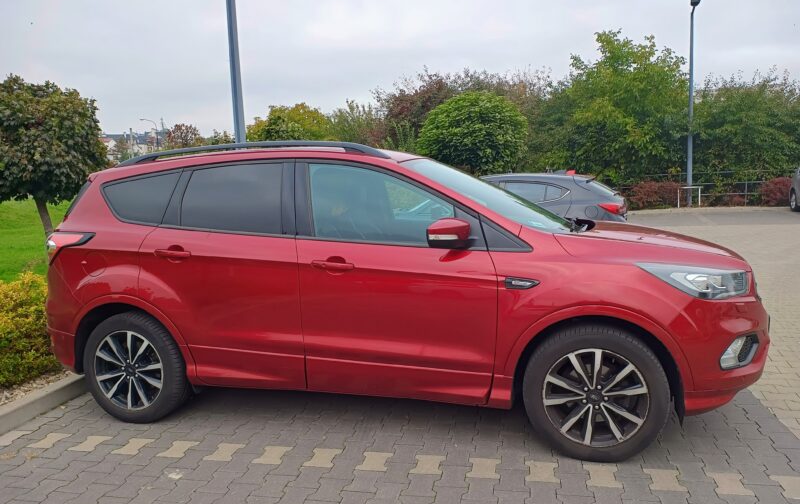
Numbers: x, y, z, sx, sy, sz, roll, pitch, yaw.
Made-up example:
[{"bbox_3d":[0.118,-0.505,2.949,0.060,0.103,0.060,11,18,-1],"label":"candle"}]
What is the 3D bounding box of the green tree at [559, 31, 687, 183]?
[{"bbox_3d":[10.769,-6.647,26.964,6.100,7.928,5.500,1,7,22],"label":"green tree"}]

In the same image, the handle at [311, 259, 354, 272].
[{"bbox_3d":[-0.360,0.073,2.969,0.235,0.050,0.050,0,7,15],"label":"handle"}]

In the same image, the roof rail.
[{"bbox_3d":[-0.943,-0.581,3.324,1.840,0.130,0.080,0,7,15],"label":"roof rail"}]

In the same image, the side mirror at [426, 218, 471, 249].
[{"bbox_3d":[0.238,-0.094,2.695,0.190,0.155,0.230,0,7,15],"label":"side mirror"}]

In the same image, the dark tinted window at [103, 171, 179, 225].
[{"bbox_3d":[-1.587,-0.321,3.386,0.610,0.323,0.060,0,-9,20],"label":"dark tinted window"}]

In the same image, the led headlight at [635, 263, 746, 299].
[{"bbox_3d":[1.416,0.119,2.657,0.550,0.170,0.320,0,7,21],"label":"led headlight"}]

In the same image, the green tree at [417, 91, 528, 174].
[{"bbox_3d":[2.127,-2.633,16.106,3.100,3.950,3.100,0,7,15],"label":"green tree"}]

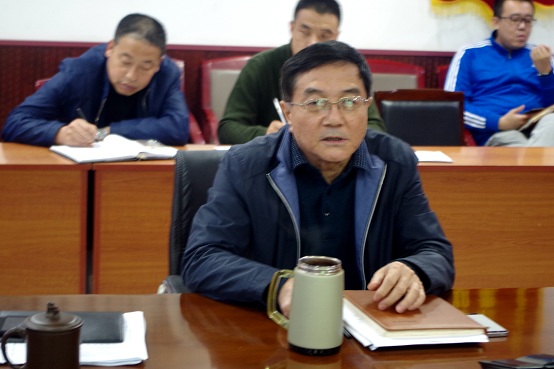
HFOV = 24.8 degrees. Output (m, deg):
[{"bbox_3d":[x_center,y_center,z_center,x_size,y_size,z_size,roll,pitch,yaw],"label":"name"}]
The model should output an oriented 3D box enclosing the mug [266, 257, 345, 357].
[{"bbox_3d":[0.047,0.202,2.121,0.127,0.147,0.094,2,11,-3],"label":"mug"}]

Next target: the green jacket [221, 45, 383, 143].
[{"bbox_3d":[0.100,-0.214,4.399,0.580,0.580,0.420,1,11,-11],"label":"green jacket"}]

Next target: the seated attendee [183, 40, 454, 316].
[{"bbox_3d":[0.060,0.332,2.529,0.540,1.240,0.700,1,11,-6],"label":"seated attendee"}]

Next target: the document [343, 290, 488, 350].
[{"bbox_3d":[0.239,0.241,2.271,0.197,0.033,0.245,0,11,-13],"label":"document"}]

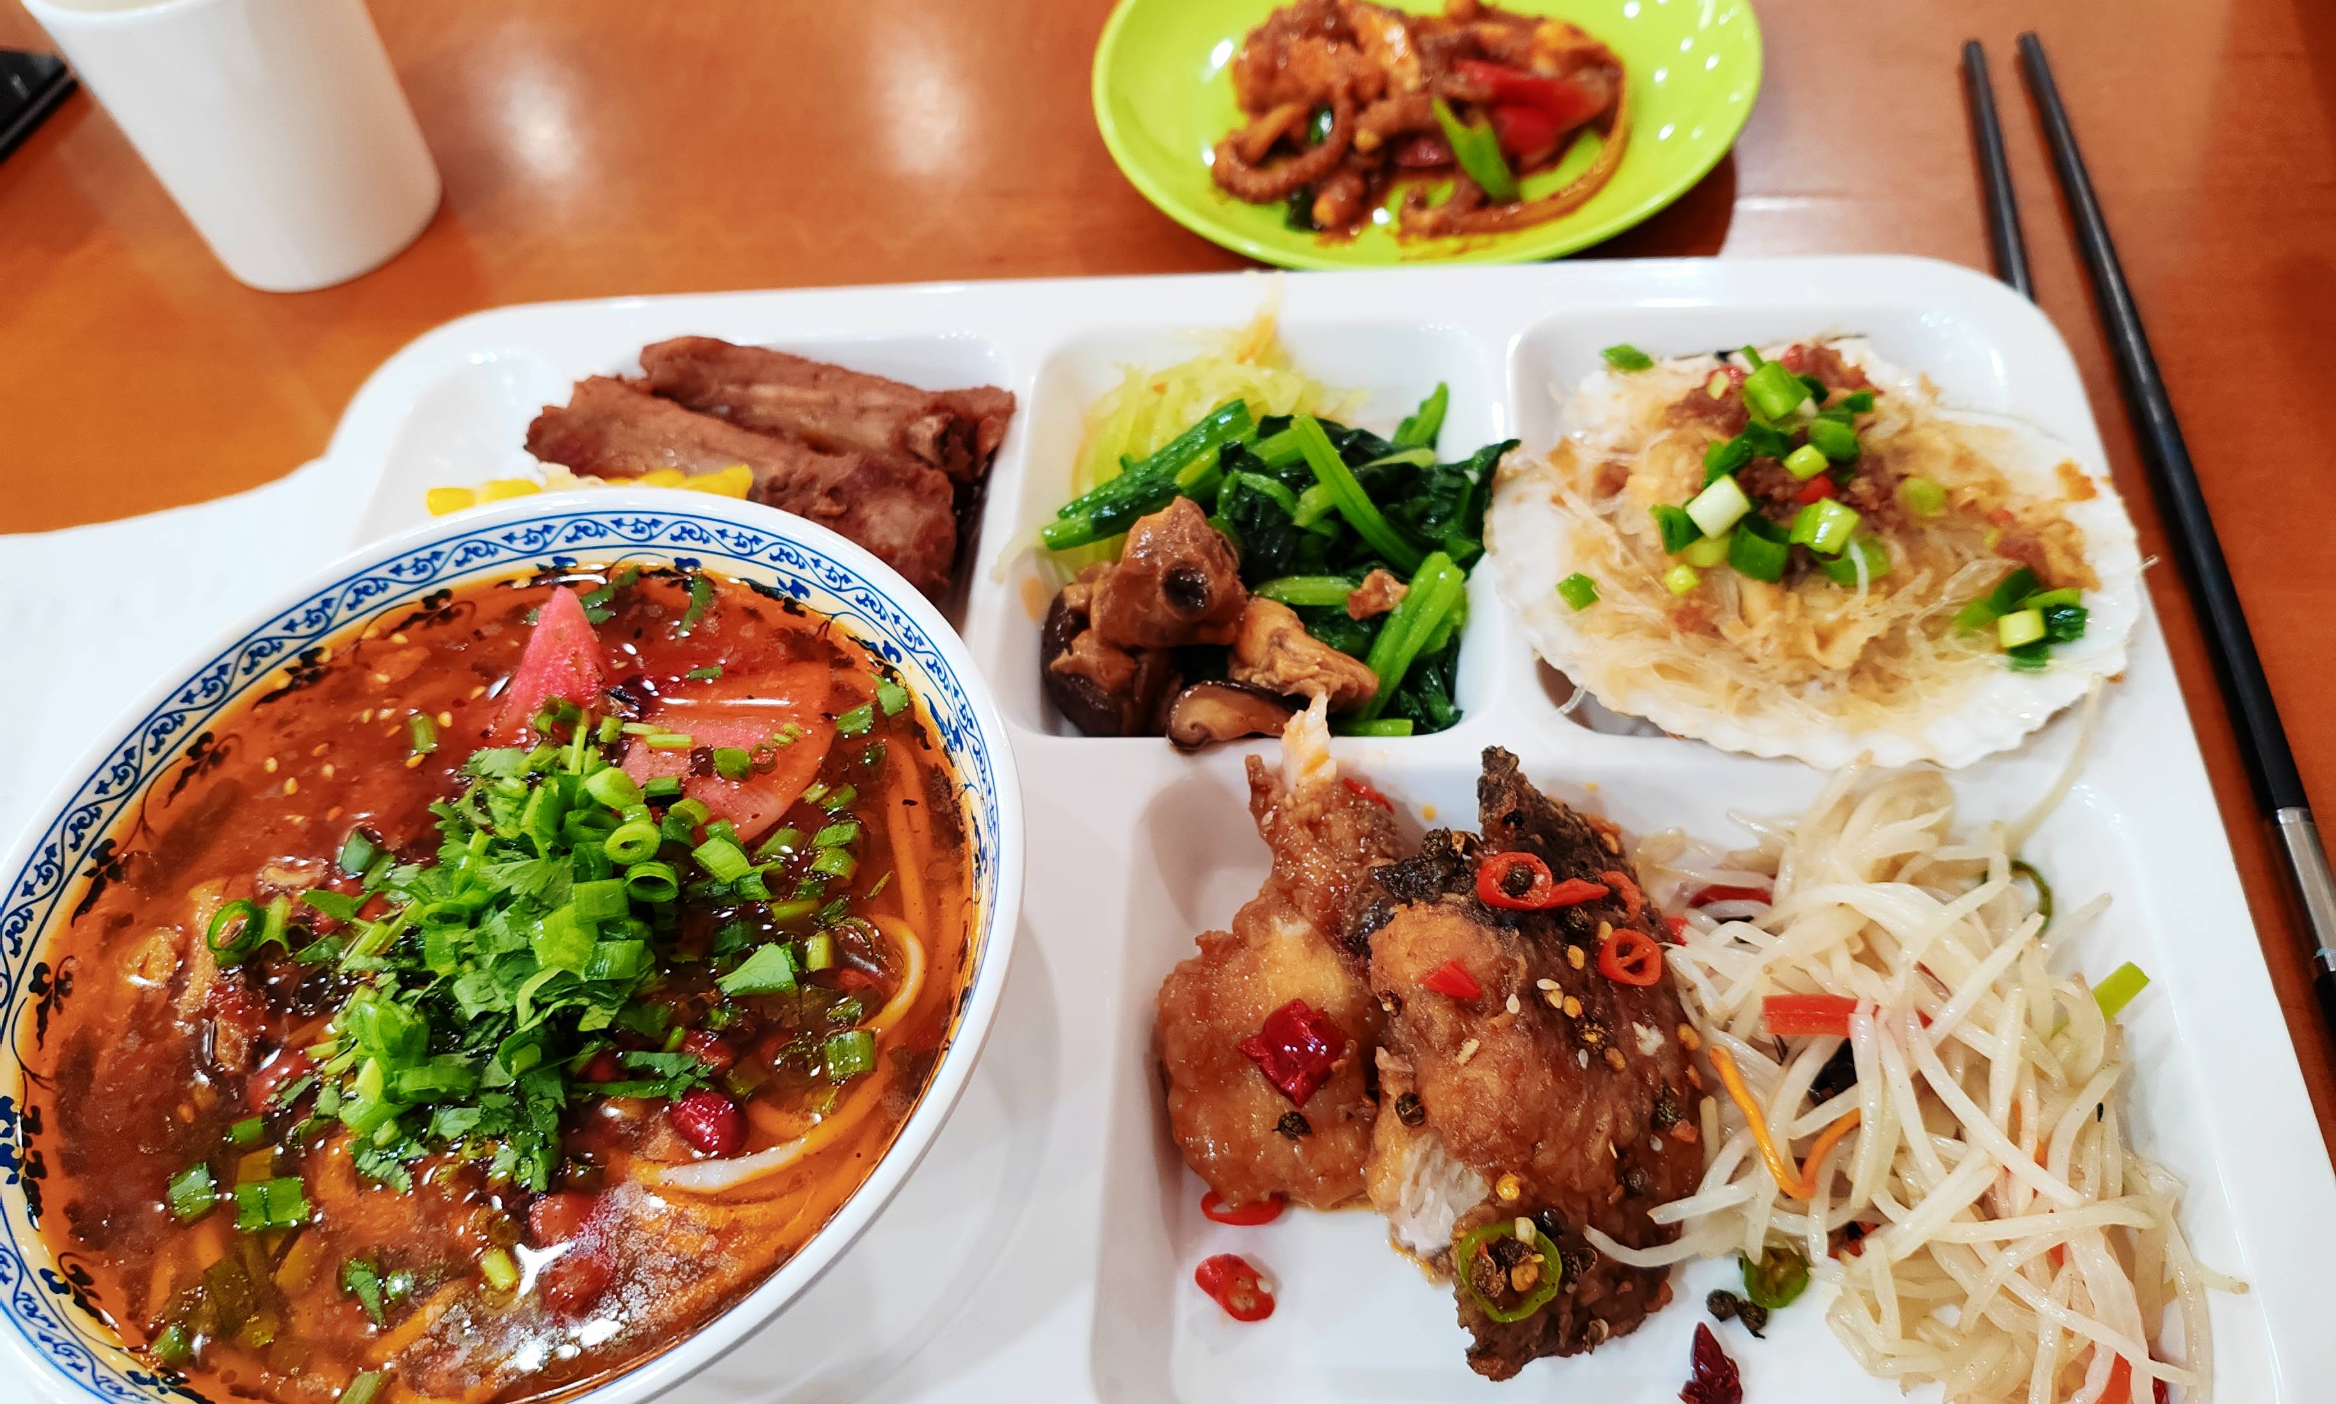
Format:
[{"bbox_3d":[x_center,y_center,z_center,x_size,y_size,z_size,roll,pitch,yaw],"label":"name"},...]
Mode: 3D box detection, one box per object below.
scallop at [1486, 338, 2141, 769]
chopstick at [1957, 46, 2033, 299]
[{"bbox_3d":[0.113,-0.030,0.327,0.109,0.031,0.099,-1,54,7],"label":"scallop"},{"bbox_3d":[0.175,-0.055,0.365,0.007,0.007,0.255,3,55,9],"label":"chopstick"}]

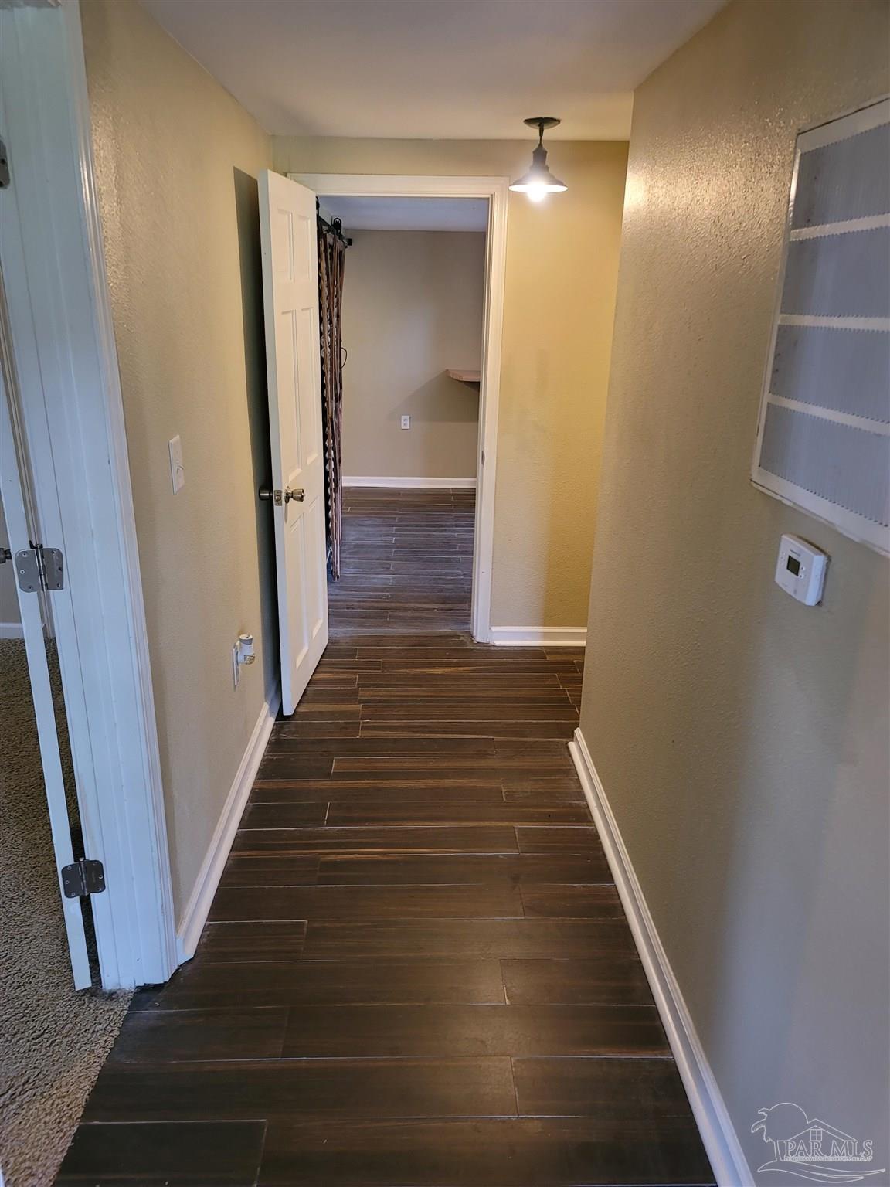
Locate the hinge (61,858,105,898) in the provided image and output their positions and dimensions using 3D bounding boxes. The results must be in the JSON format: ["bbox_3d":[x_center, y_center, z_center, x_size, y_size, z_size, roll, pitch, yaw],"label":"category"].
[{"bbox_3d":[-0.839,0.667,1.998,0.088,0.091,0.018,-3,20,-12],"label":"hinge"}]

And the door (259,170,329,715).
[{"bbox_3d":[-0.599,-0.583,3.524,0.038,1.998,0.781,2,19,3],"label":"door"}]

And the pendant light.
[{"bbox_3d":[0.345,-1.556,3.087,0.213,0.265,0.213,1,19,-2],"label":"pendant light"}]

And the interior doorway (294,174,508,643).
[{"bbox_3d":[-0.212,-0.754,3.933,0.902,2.091,0.140,1,19,-2],"label":"interior doorway"}]

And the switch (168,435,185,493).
[{"bbox_3d":[-0.656,-0.316,2.113,0.012,0.128,0.081,1,19,-2],"label":"switch"}]

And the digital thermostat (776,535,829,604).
[{"bbox_3d":[0.566,-0.038,1.349,0.030,0.077,0.118,1,19,-2],"label":"digital thermostat"}]

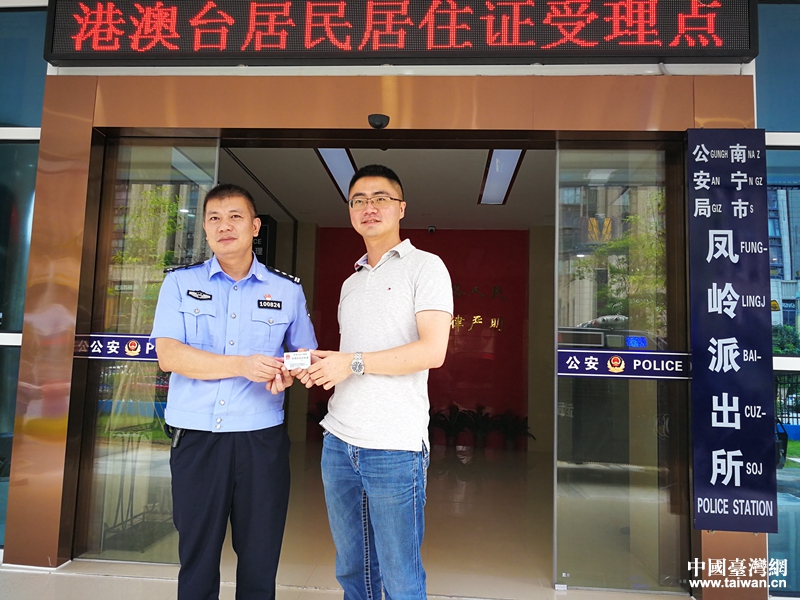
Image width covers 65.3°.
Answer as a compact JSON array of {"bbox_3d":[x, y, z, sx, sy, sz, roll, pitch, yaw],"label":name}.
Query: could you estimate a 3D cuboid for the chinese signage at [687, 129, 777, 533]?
[{"bbox_3d":[1.663,0.121,3.151,0.391,2.022,0.045,1,-6,4],"label":"chinese signage"}]

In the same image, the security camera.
[{"bbox_3d":[-0.112,-0.963,3.374,0.118,0.073,0.060,1,-6,4],"label":"security camera"}]

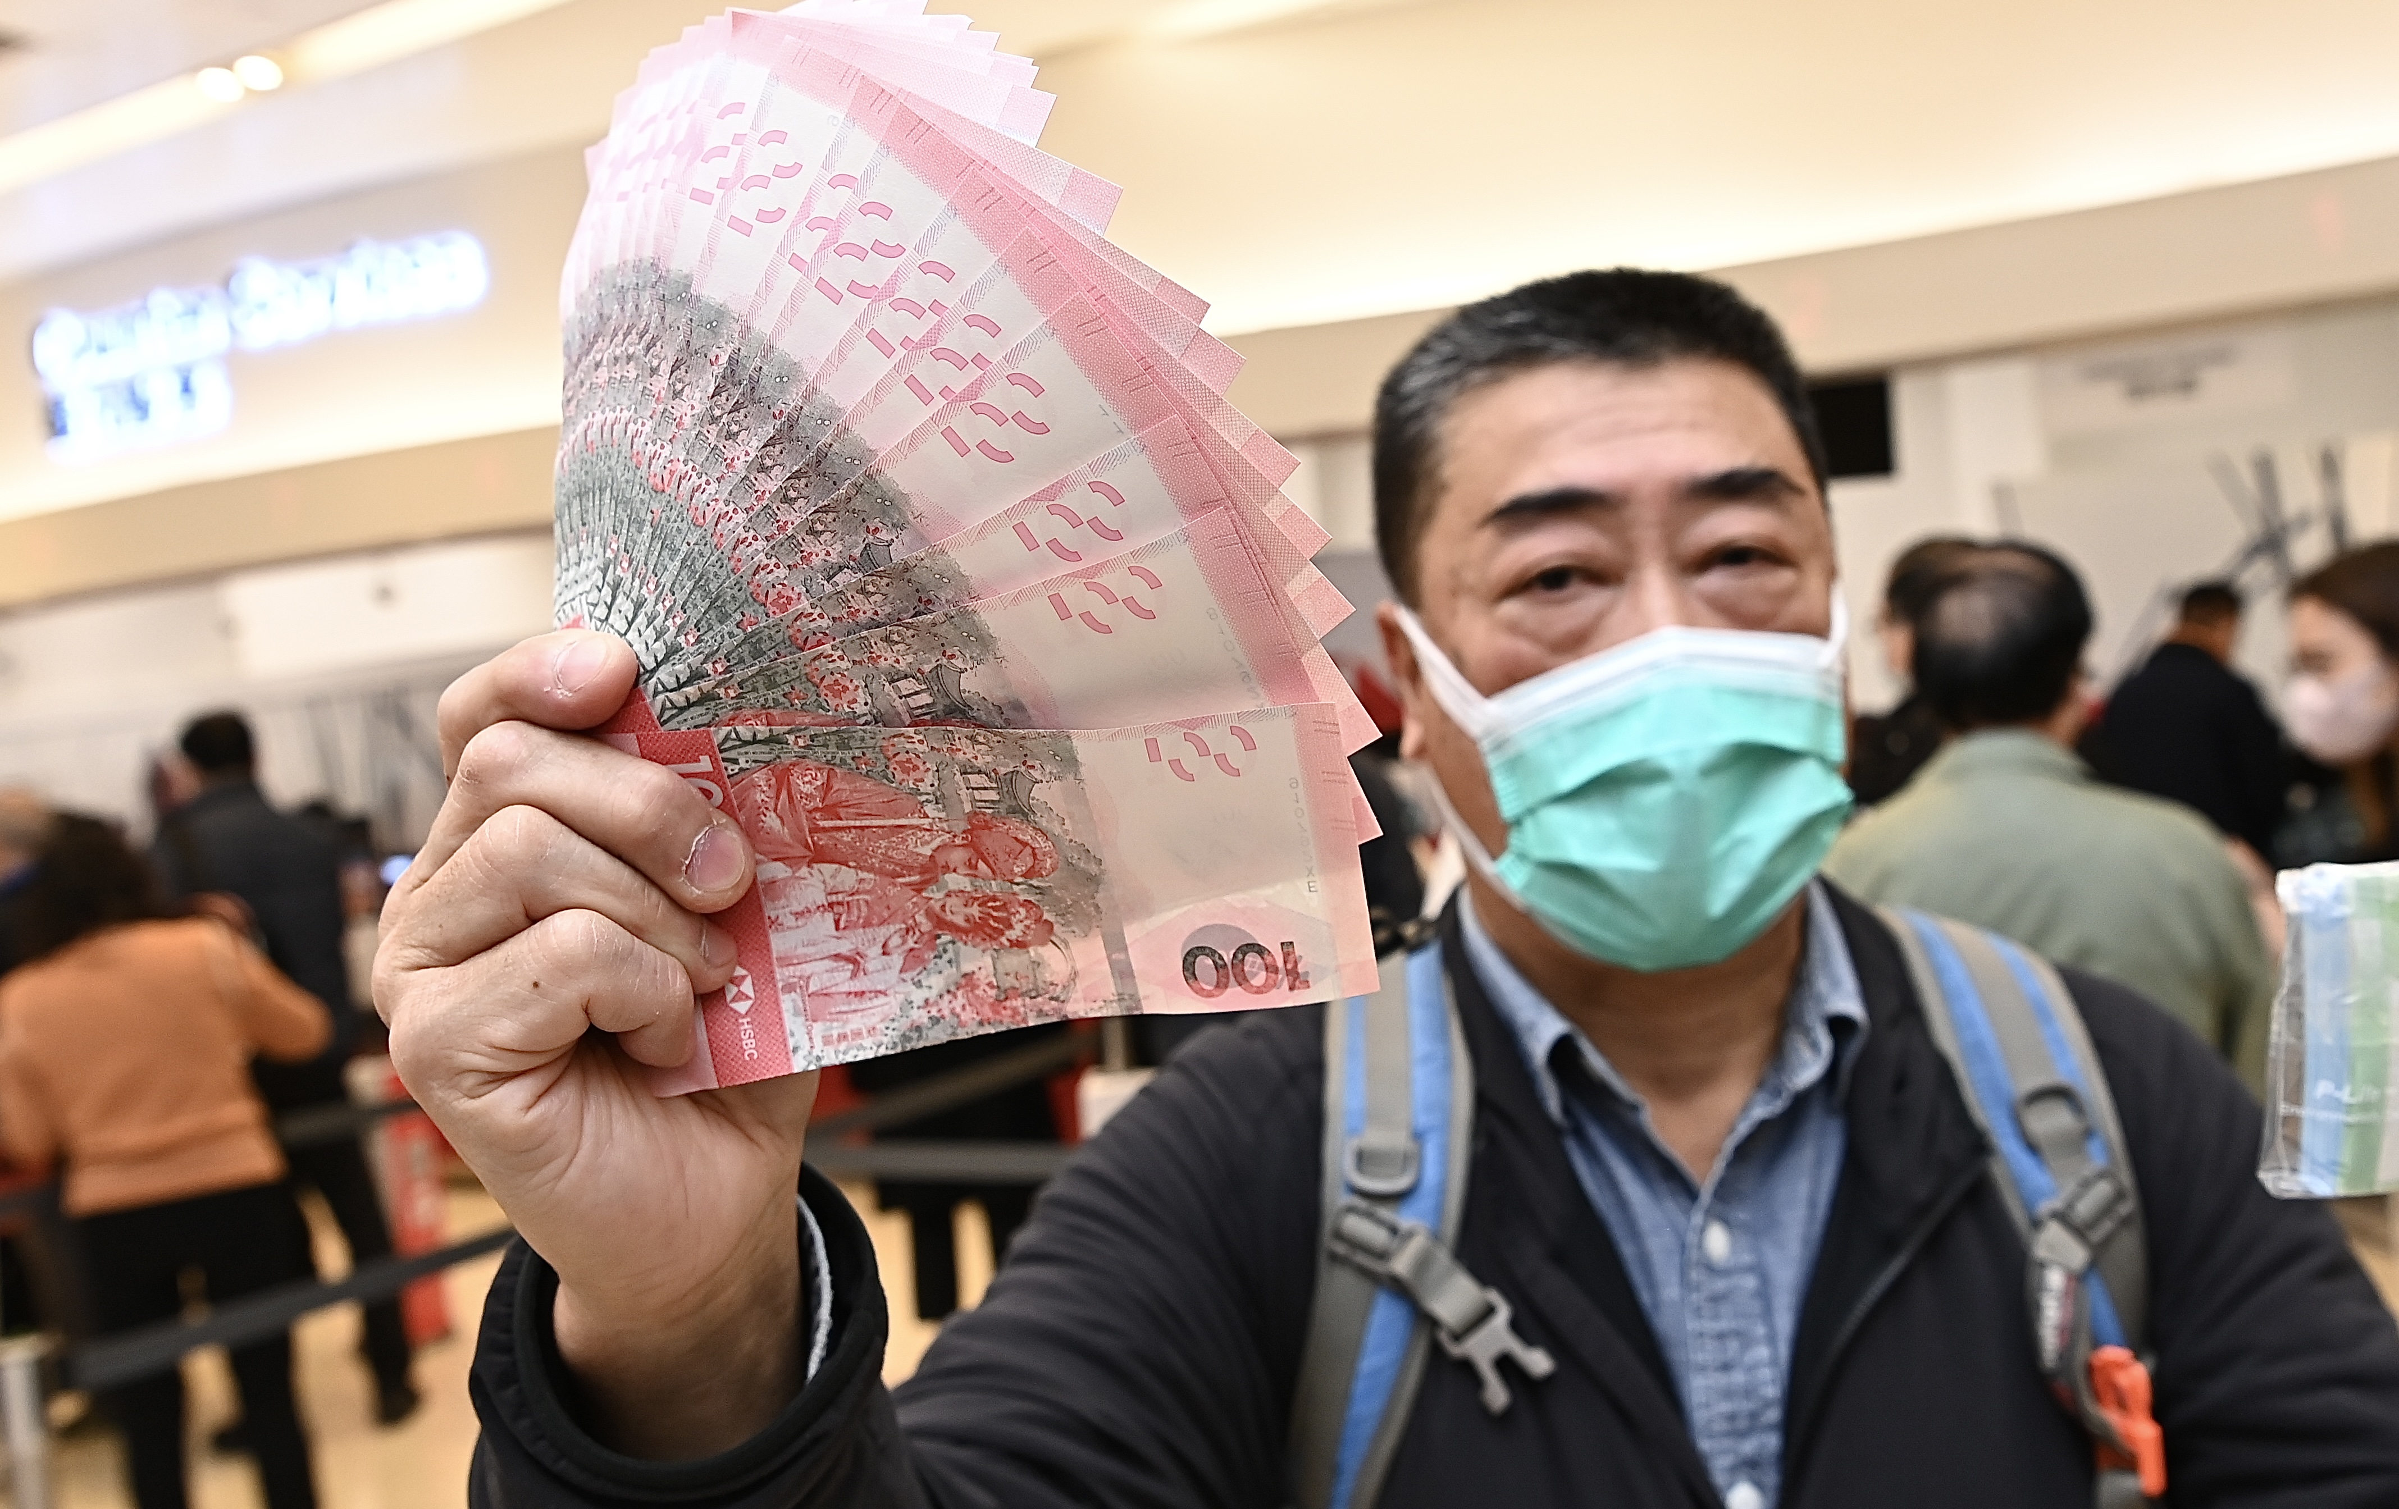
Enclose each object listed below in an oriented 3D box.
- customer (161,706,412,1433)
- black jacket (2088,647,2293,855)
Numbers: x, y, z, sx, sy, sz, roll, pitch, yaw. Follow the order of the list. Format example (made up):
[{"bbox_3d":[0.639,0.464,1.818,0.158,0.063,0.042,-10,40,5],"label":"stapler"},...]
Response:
[{"bbox_3d":[-2.247,0.758,3.892,0.540,1.720,0.380,-6,3,-27],"label":"customer"},{"bbox_3d":[2.632,0.053,4.217,0.520,0.700,0.340,-3,3,37],"label":"black jacket"}]

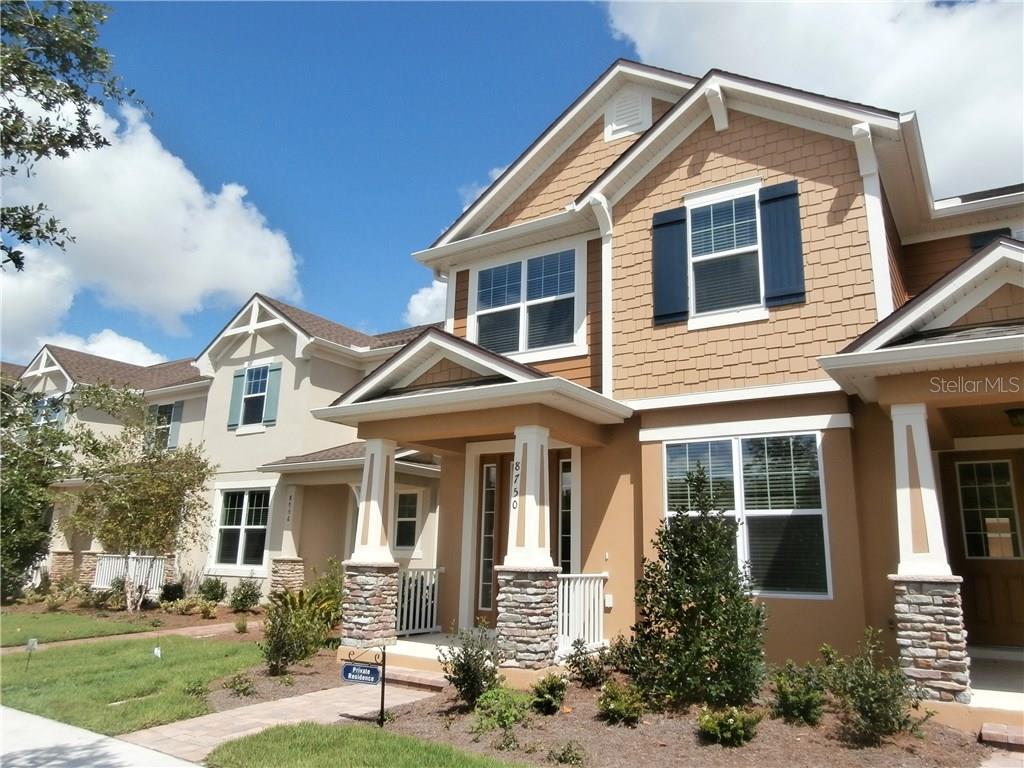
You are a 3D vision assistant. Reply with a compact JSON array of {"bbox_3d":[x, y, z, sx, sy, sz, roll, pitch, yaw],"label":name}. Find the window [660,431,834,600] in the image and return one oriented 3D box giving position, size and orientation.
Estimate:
[{"bbox_3d":[2.690,1.526,8.305,1.870,1.810,0.100,-7,-16,34],"label":"window"}]

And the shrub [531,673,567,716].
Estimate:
[{"bbox_3d":[0.330,2.787,6.425,0.314,0.313,0.314,2,-14,0],"label":"shrub"}]

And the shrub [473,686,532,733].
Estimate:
[{"bbox_3d":[-0.078,2.744,6.082,0.475,0.287,0.475,1,-13,0],"label":"shrub"}]

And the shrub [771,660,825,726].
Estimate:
[{"bbox_3d":[2.410,2.611,6.034,0.423,0.492,0.423,-7,-16,34],"label":"shrub"}]

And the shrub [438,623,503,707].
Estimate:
[{"bbox_3d":[-0.381,2.644,6.740,0.558,0.724,0.558,1,-13,0],"label":"shrub"}]

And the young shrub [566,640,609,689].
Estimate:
[{"bbox_3d":[0.770,2.877,7.339,0.420,0.468,0.420,1,-13,0],"label":"young shrub"}]

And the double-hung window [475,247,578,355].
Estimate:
[{"bbox_3d":[0.184,-1.176,10.906,1.954,1.620,0.083,-7,-16,33],"label":"double-hung window"}]

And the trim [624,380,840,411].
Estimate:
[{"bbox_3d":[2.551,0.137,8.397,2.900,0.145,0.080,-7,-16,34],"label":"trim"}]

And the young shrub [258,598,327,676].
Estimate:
[{"bbox_3d":[-2.551,2.943,8.372,0.738,0.795,0.738,-7,-16,34],"label":"young shrub"}]

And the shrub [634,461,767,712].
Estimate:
[{"bbox_3d":[1.962,2.025,7.485,1.339,2.335,1.339,-7,-16,33],"label":"shrub"}]

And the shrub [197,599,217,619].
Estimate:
[{"bbox_3d":[-6.187,4.547,14.430,0.377,0.360,0.377,-7,-16,34],"label":"shrub"}]

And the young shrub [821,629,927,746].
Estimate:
[{"bbox_3d":[2.989,2.466,5.879,0.840,0.828,0.773,-7,-16,33],"label":"young shrub"}]

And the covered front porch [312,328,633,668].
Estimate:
[{"bbox_3d":[-0.608,1.430,9.397,4.075,4.050,2.171,-7,-16,33],"label":"covered front porch"}]

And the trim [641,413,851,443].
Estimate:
[{"bbox_3d":[2.694,0.538,8.472,2.500,0.153,0.080,-7,-16,34],"label":"trim"}]

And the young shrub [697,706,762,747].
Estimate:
[{"bbox_3d":[1.701,2.656,5.555,0.499,0.233,0.499,-7,-16,33],"label":"young shrub"}]

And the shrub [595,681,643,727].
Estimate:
[{"bbox_3d":[0.927,2.713,6.067,0.395,0.320,0.395,2,-14,0],"label":"shrub"}]

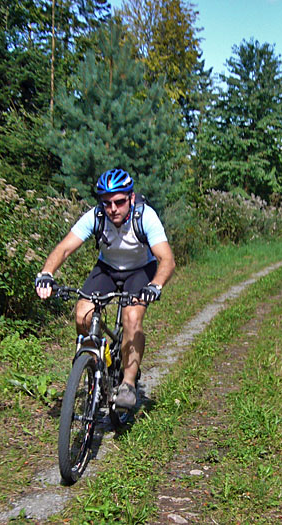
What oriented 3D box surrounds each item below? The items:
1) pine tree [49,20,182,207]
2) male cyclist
[{"bbox_3d":[-0.530,-2.335,11.313,2.800,5.100,2.700,0,6,0],"label":"pine tree"},{"bbox_3d":[-0.145,0.166,3.489,0.740,1.470,0.920,1,6,9],"label":"male cyclist"}]

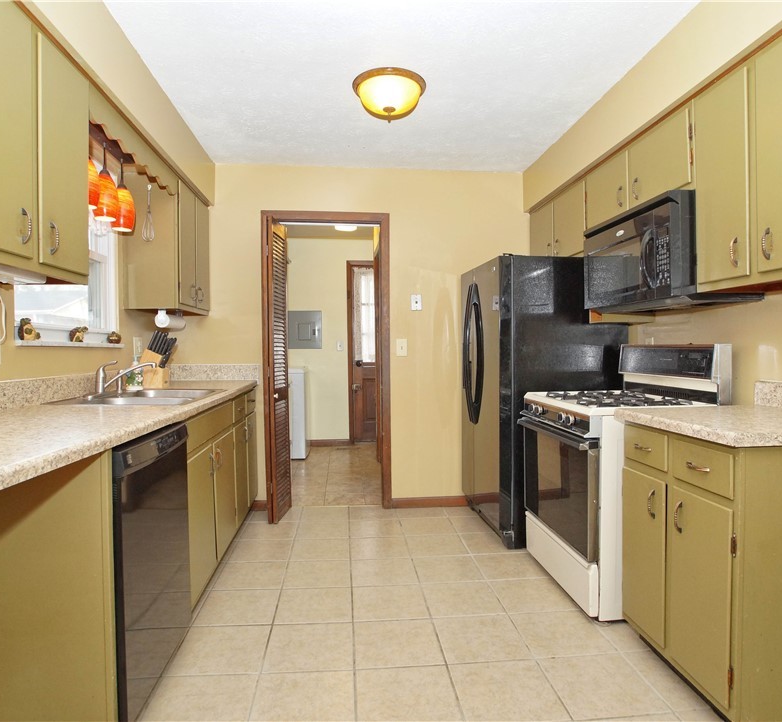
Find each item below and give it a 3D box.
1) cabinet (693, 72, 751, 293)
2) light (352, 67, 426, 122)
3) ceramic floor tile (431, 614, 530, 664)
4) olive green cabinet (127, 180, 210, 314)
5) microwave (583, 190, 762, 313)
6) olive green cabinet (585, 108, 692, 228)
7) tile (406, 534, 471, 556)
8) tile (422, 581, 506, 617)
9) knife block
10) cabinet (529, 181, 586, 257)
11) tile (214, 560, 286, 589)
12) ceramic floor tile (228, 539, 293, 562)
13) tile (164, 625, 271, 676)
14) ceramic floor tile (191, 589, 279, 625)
[{"bbox_3d":[1.352,-0.640,1.789,0.300,0.723,0.275,0,1,-6],"label":"cabinet"},{"bbox_3d":[-0.008,-1.309,2.443,0.364,0.168,0.364,0,1,-6],"label":"light"},{"bbox_3d":[0.364,1.132,1.977,0.337,0.010,0.304,0,1,-5],"label":"ceramic floor tile"},{"bbox_3d":[-1.418,-0.696,3.114,0.315,0.765,0.625,0,1,-6],"label":"olive green cabinet"},{"bbox_3d":[1.217,-0.447,2.192,0.385,0.420,0.700,0,1,-5],"label":"microwave"},{"bbox_3d":[1.251,-0.827,2.239,0.305,0.360,0.790,0,1,-5],"label":"olive green cabinet"},{"bbox_3d":[0.277,1.095,2.853,0.333,0.010,0.305,0,1,-6],"label":"tile"},{"bbox_3d":[0.333,1.125,2.273,0.328,0.010,0.312,1,1,-6],"label":"tile"},{"bbox_3d":[-1.438,0.048,2.932,0.150,0.240,0.115,0,1,-6],"label":"knife block"},{"bbox_3d":[1.238,-0.850,3.226,0.323,0.462,0.836,1,1,-6],"label":"cabinet"},{"bbox_3d":[-0.713,1.108,2.476,0.328,0.010,0.312,1,1,-6],"label":"tile"},{"bbox_3d":[-0.746,1.111,2.803,0.337,0.010,0.304,0,1,-5],"label":"ceramic floor tile"},{"bbox_3d":[-0.658,1.132,1.880,0.337,0.010,0.304,0,1,-5],"label":"tile"},{"bbox_3d":[-0.668,1.096,2.124,0.328,0.010,0.303,0,1,-5],"label":"ceramic floor tile"}]

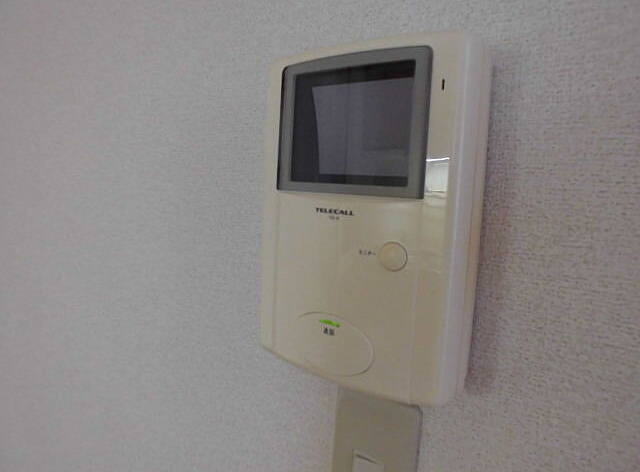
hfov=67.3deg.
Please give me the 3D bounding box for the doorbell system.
[{"bbox_3d":[0.026,-0.010,0.320,0.150,0.217,0.034,7,8,37],"label":"doorbell system"}]

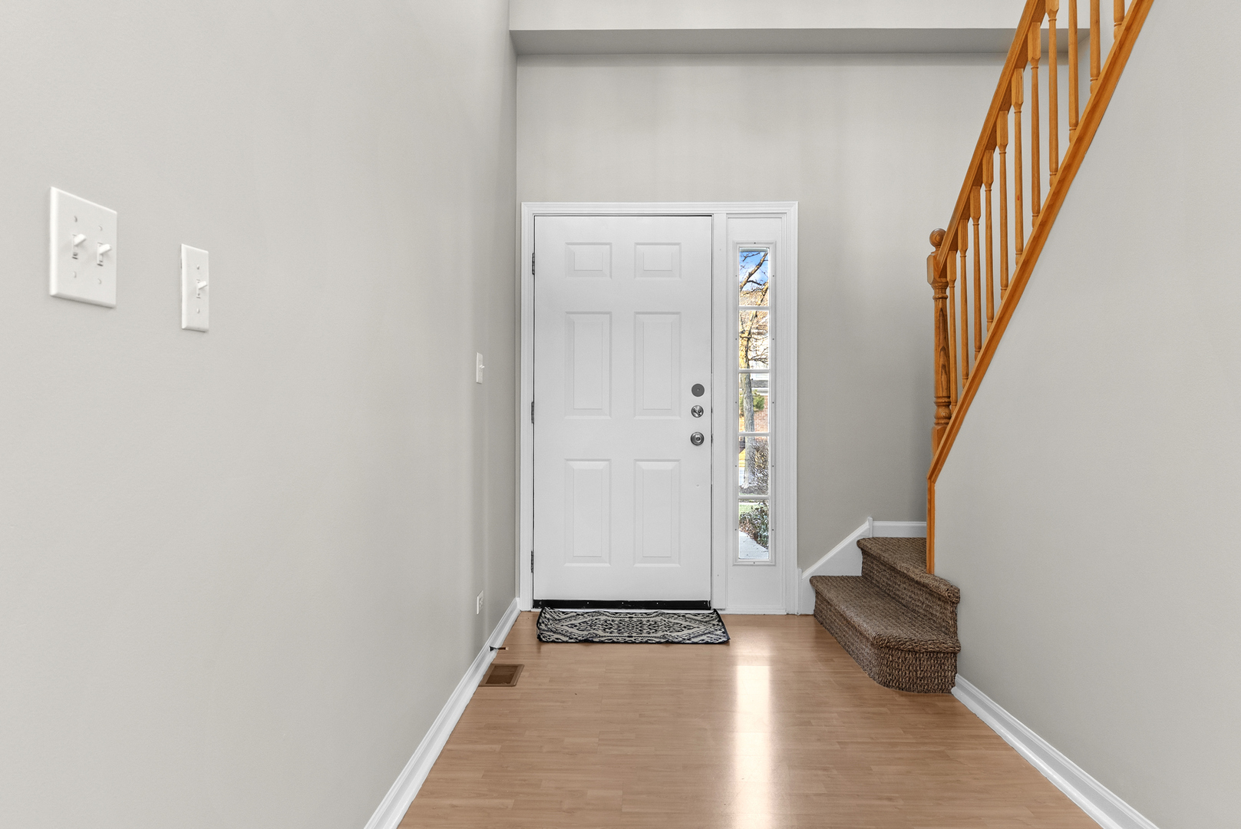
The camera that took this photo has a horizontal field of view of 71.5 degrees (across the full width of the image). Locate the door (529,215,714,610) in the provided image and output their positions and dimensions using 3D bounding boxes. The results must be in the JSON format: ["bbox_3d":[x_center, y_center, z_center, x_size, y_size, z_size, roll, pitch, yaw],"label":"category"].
[{"bbox_3d":[0.015,-0.016,4.479,0.914,2.010,0.045,0,1,1],"label":"door"}]

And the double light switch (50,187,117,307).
[{"bbox_3d":[-0.596,-0.183,0.970,0.017,0.114,0.116,0,1,1],"label":"double light switch"}]

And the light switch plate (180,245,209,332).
[{"bbox_3d":[-0.591,-0.175,1.211,0.017,0.114,0.070,0,1,1],"label":"light switch plate"}]

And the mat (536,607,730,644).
[{"bbox_3d":[0.060,1.025,4.185,0.875,0.018,0.550,0,1,1],"label":"mat"}]

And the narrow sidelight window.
[{"bbox_3d":[0.690,-0.047,4.458,0.180,1.630,0.040,0,1,1],"label":"narrow sidelight window"}]

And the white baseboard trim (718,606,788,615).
[{"bbox_3d":[0.682,1.010,4.450,0.355,0.050,0.018,0,1,1],"label":"white baseboard trim"}]

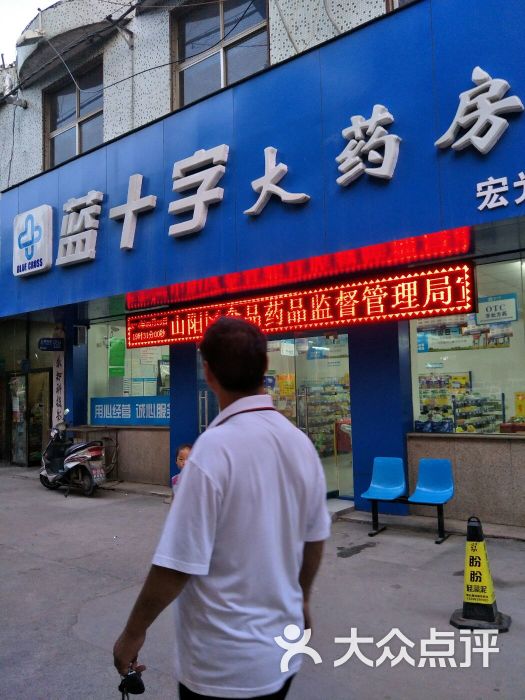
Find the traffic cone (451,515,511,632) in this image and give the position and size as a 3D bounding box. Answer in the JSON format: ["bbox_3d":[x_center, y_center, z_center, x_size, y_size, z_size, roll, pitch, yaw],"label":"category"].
[{"bbox_3d":[1.429,1.434,3.209,0.365,0.645,0.365,-4,-6,23],"label":"traffic cone"}]

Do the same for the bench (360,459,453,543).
[{"bbox_3d":[1.516,1.571,5.130,0.892,0.761,0.558,-5,-7,33],"label":"bench"}]

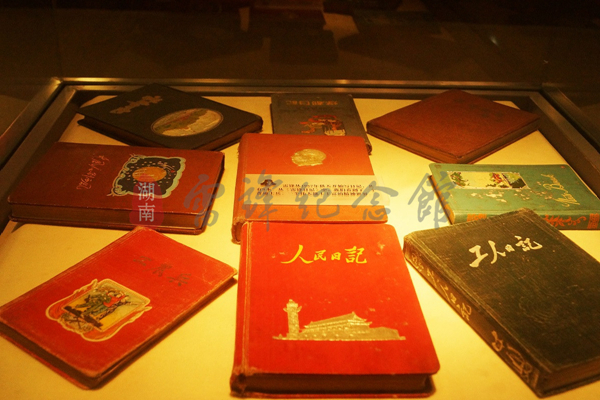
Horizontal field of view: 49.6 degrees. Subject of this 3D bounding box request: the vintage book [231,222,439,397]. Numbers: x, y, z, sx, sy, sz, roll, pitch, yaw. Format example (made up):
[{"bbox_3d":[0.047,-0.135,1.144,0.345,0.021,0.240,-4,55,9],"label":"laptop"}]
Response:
[{"bbox_3d":[0.020,0.076,0.504,0.137,0.022,0.183,1,30,-3],"label":"vintage book"}]

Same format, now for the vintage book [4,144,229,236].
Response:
[{"bbox_3d":[-0.174,-0.015,0.646,0.180,0.020,0.129,4,30,1],"label":"vintage book"}]

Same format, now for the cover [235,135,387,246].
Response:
[{"bbox_3d":[0.006,-0.016,0.660,0.138,0.026,0.184,2,30,-3],"label":"cover"}]

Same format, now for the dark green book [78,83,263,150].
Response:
[{"bbox_3d":[-0.165,-0.100,0.825,0.194,0.019,0.135,22,36,30],"label":"dark green book"}]

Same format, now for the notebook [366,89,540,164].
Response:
[{"bbox_3d":[0.202,-0.096,0.845,0.190,0.017,0.137,-24,39,-37],"label":"notebook"}]

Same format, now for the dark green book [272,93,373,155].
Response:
[{"bbox_3d":[0.022,-0.101,0.844,0.116,0.014,0.164,0,30,-4],"label":"dark green book"}]

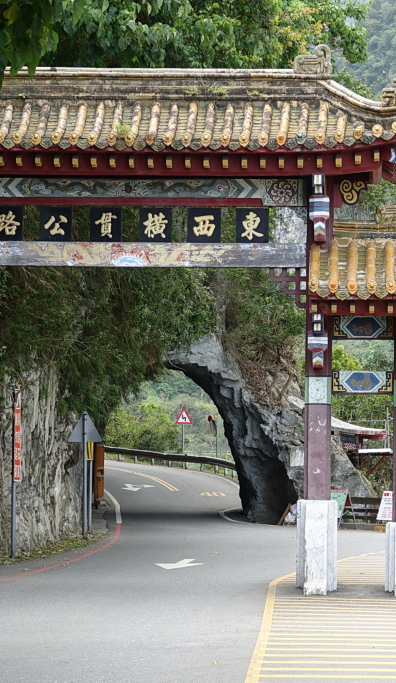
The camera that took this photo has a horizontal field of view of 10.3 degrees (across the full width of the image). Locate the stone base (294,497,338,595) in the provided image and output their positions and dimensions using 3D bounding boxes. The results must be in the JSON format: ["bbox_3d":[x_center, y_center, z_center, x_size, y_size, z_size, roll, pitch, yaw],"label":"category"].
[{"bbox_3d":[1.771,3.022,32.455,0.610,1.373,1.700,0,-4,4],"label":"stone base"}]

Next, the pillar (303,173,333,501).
[{"bbox_3d":[1.804,-0.102,32.665,0.400,4.904,0.410,0,-4,4],"label":"pillar"}]

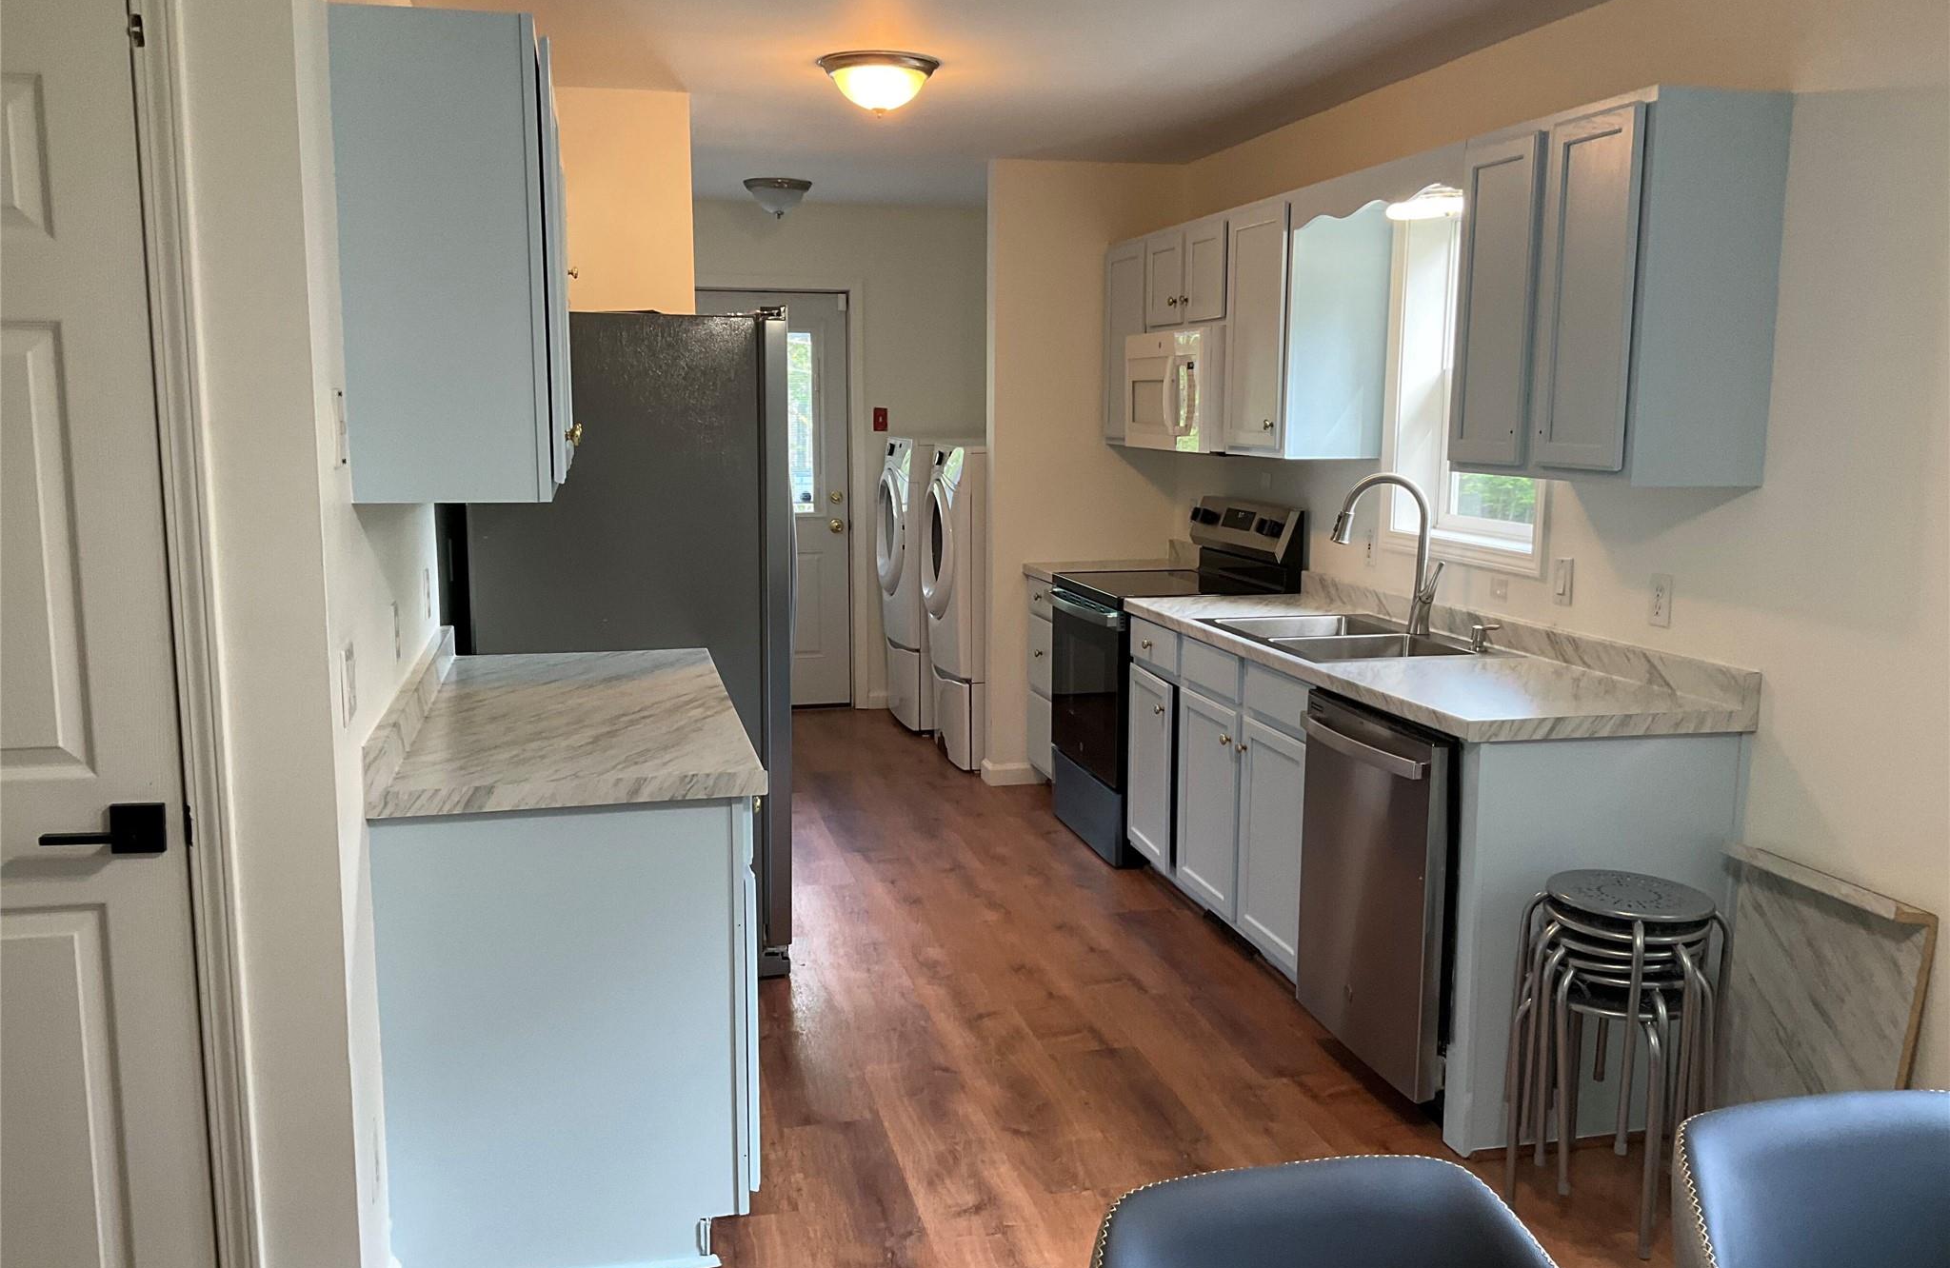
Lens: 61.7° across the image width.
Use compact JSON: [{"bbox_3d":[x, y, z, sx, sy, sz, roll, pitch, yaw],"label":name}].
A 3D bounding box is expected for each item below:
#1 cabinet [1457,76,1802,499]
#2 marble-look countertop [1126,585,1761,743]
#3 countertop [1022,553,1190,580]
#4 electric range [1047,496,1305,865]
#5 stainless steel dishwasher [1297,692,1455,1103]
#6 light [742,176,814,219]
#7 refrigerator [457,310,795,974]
[{"bbox_3d":[1.357,-0.722,3.546,0.319,0.765,0.705,-2,8,-13],"label":"cabinet"},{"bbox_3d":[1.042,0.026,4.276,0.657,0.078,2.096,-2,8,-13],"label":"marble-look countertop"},{"bbox_3d":[0.556,-0.248,6.272,0.655,0.048,0.540,-2,8,-13],"label":"countertop"},{"bbox_3d":[0.678,0.130,5.678,0.685,1.170,0.762,-2,8,-13],"label":"electric range"},{"bbox_3d":[1.127,0.558,3.752,0.620,0.815,0.604,-2,8,-13],"label":"stainless steel dishwasher"},{"bbox_3d":[-0.833,-1.838,6.926,0.296,0.158,0.296,-2,8,-13],"label":"light"},{"bbox_3d":[-0.963,0.011,4.580,0.794,1.752,0.882,-2,8,-13],"label":"refrigerator"}]

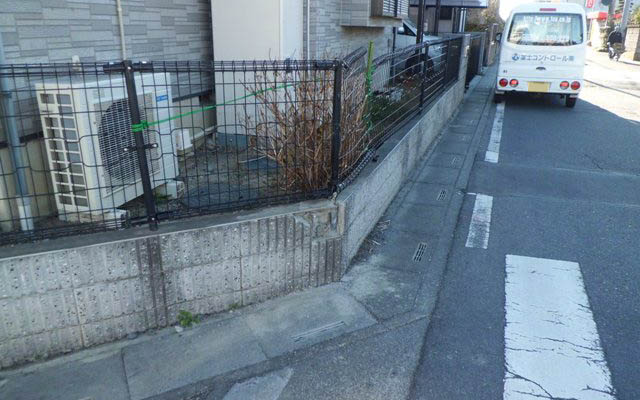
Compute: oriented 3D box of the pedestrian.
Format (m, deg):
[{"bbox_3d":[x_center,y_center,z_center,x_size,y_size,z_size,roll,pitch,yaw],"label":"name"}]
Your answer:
[{"bbox_3d":[13.030,-6.900,21.200,0.600,1.520,0.420,9,22,22],"label":"pedestrian"}]

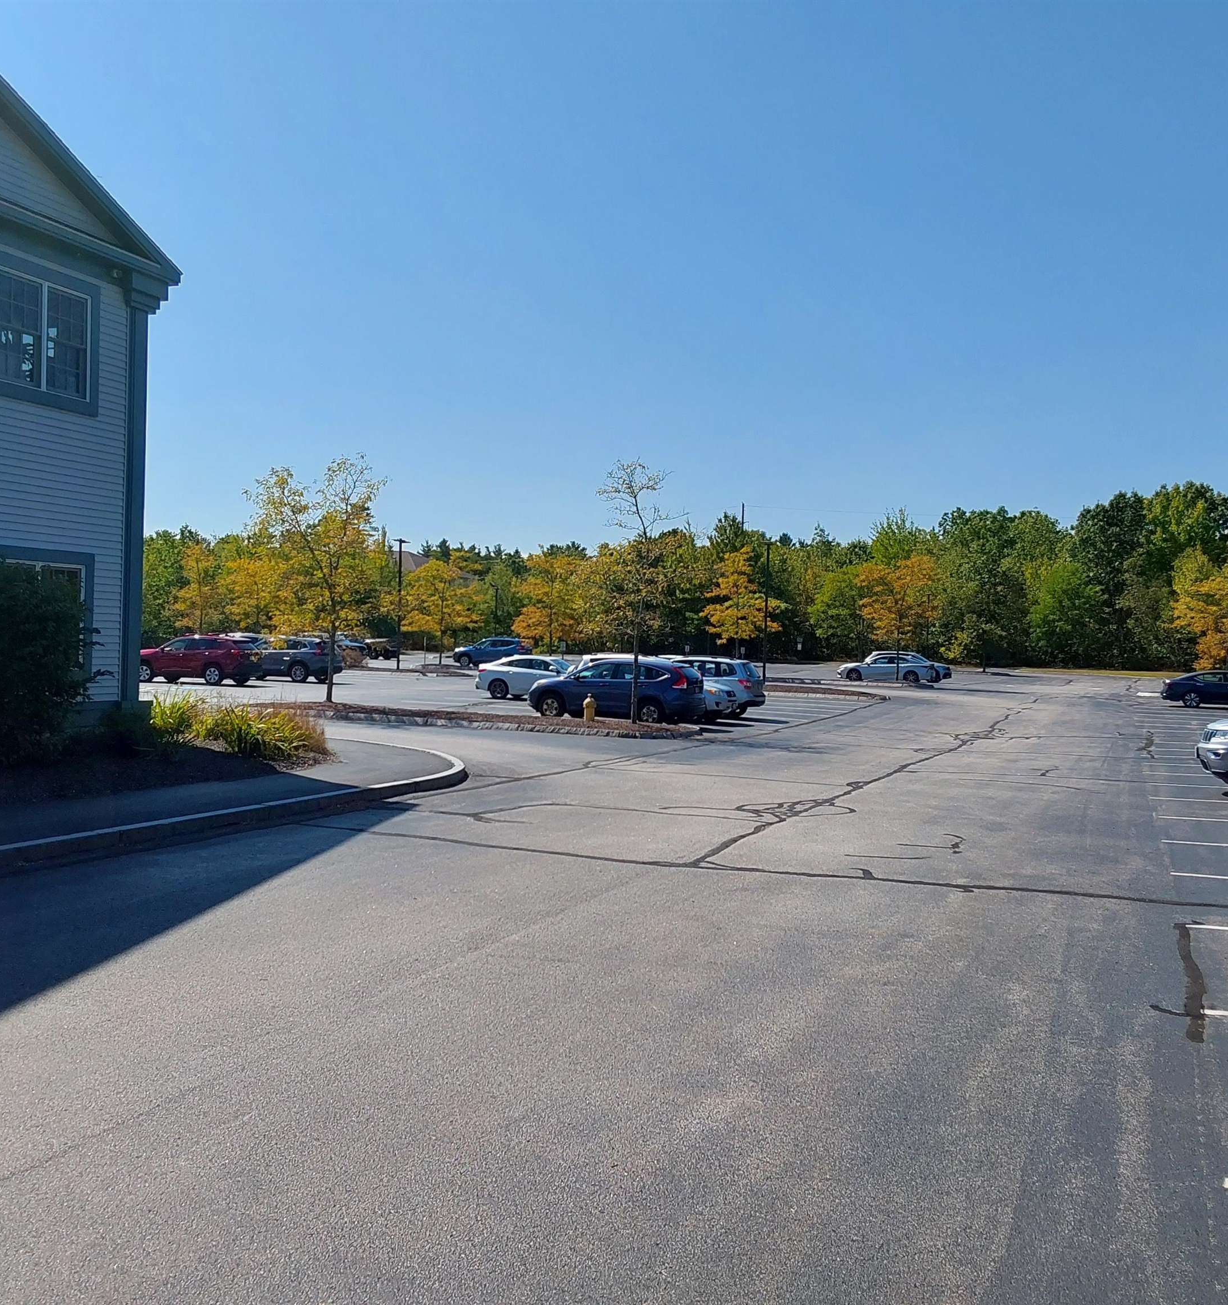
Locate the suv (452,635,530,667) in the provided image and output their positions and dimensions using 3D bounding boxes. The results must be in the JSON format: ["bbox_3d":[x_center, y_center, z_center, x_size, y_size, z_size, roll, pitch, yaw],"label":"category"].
[{"bbox_3d":[-6.707,0.011,78.799,4.660,1.700,1.840,2,1,20],"label":"suv"}]

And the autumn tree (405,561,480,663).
[{"bbox_3d":[-10.344,-2.390,85.966,4.500,6.250,4.500,1,1,0],"label":"autumn tree"}]

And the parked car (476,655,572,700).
[{"bbox_3d":[-2.018,0.775,44.210,4.800,1.460,1.840,2,1,20],"label":"parked car"}]

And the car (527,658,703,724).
[{"bbox_3d":[0.017,0.912,36.122,4.530,1.660,1.820,2,1,19],"label":"car"}]

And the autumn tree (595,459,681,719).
[{"bbox_3d":[0.645,-1.413,32.566,2.100,6.100,2.100,1,1,0],"label":"autumn tree"}]

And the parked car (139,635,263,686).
[{"bbox_3d":[-13.836,0.199,46.464,4.600,1.690,1.855,2,1,20],"label":"parked car"}]

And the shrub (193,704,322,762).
[{"bbox_3d":[-5.329,1.159,21.296,1.750,0.740,1.300,2,1,19],"label":"shrub"}]

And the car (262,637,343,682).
[{"bbox_3d":[-12.058,0.251,50.959,4.600,1.690,1.855,2,1,20],"label":"car"}]

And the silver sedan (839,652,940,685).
[{"bbox_3d":[14.205,0.866,72.762,4.850,1.450,1.830,2,1,19],"label":"silver sedan"}]

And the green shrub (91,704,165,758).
[{"bbox_3d":[-7.138,1.099,20.696,1.000,0.740,1.000,2,1,19],"label":"green shrub"}]

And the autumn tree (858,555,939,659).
[{"bbox_3d":[13.508,-1.614,66.537,3.857,5.963,3.857,2,1,20],"label":"autumn tree"}]

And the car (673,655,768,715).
[{"bbox_3d":[1.983,0.929,40.490,4.560,1.690,1.790,2,1,19],"label":"car"}]

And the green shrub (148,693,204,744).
[{"bbox_3d":[-6.593,0.993,21.200,0.850,0.780,0.850,2,1,20],"label":"green shrub"}]

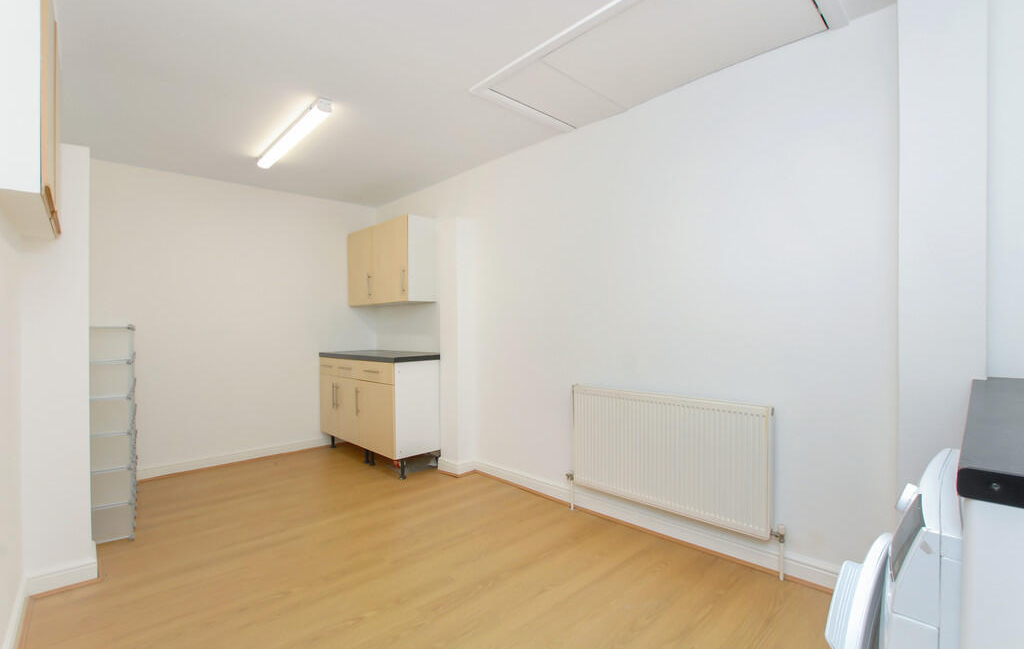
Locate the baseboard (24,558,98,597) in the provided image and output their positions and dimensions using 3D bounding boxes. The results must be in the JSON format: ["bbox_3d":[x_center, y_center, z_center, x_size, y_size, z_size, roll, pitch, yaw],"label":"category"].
[{"bbox_3d":[-2.011,1.133,1.919,0.228,0.104,0.022,0,0,-43],"label":"baseboard"}]

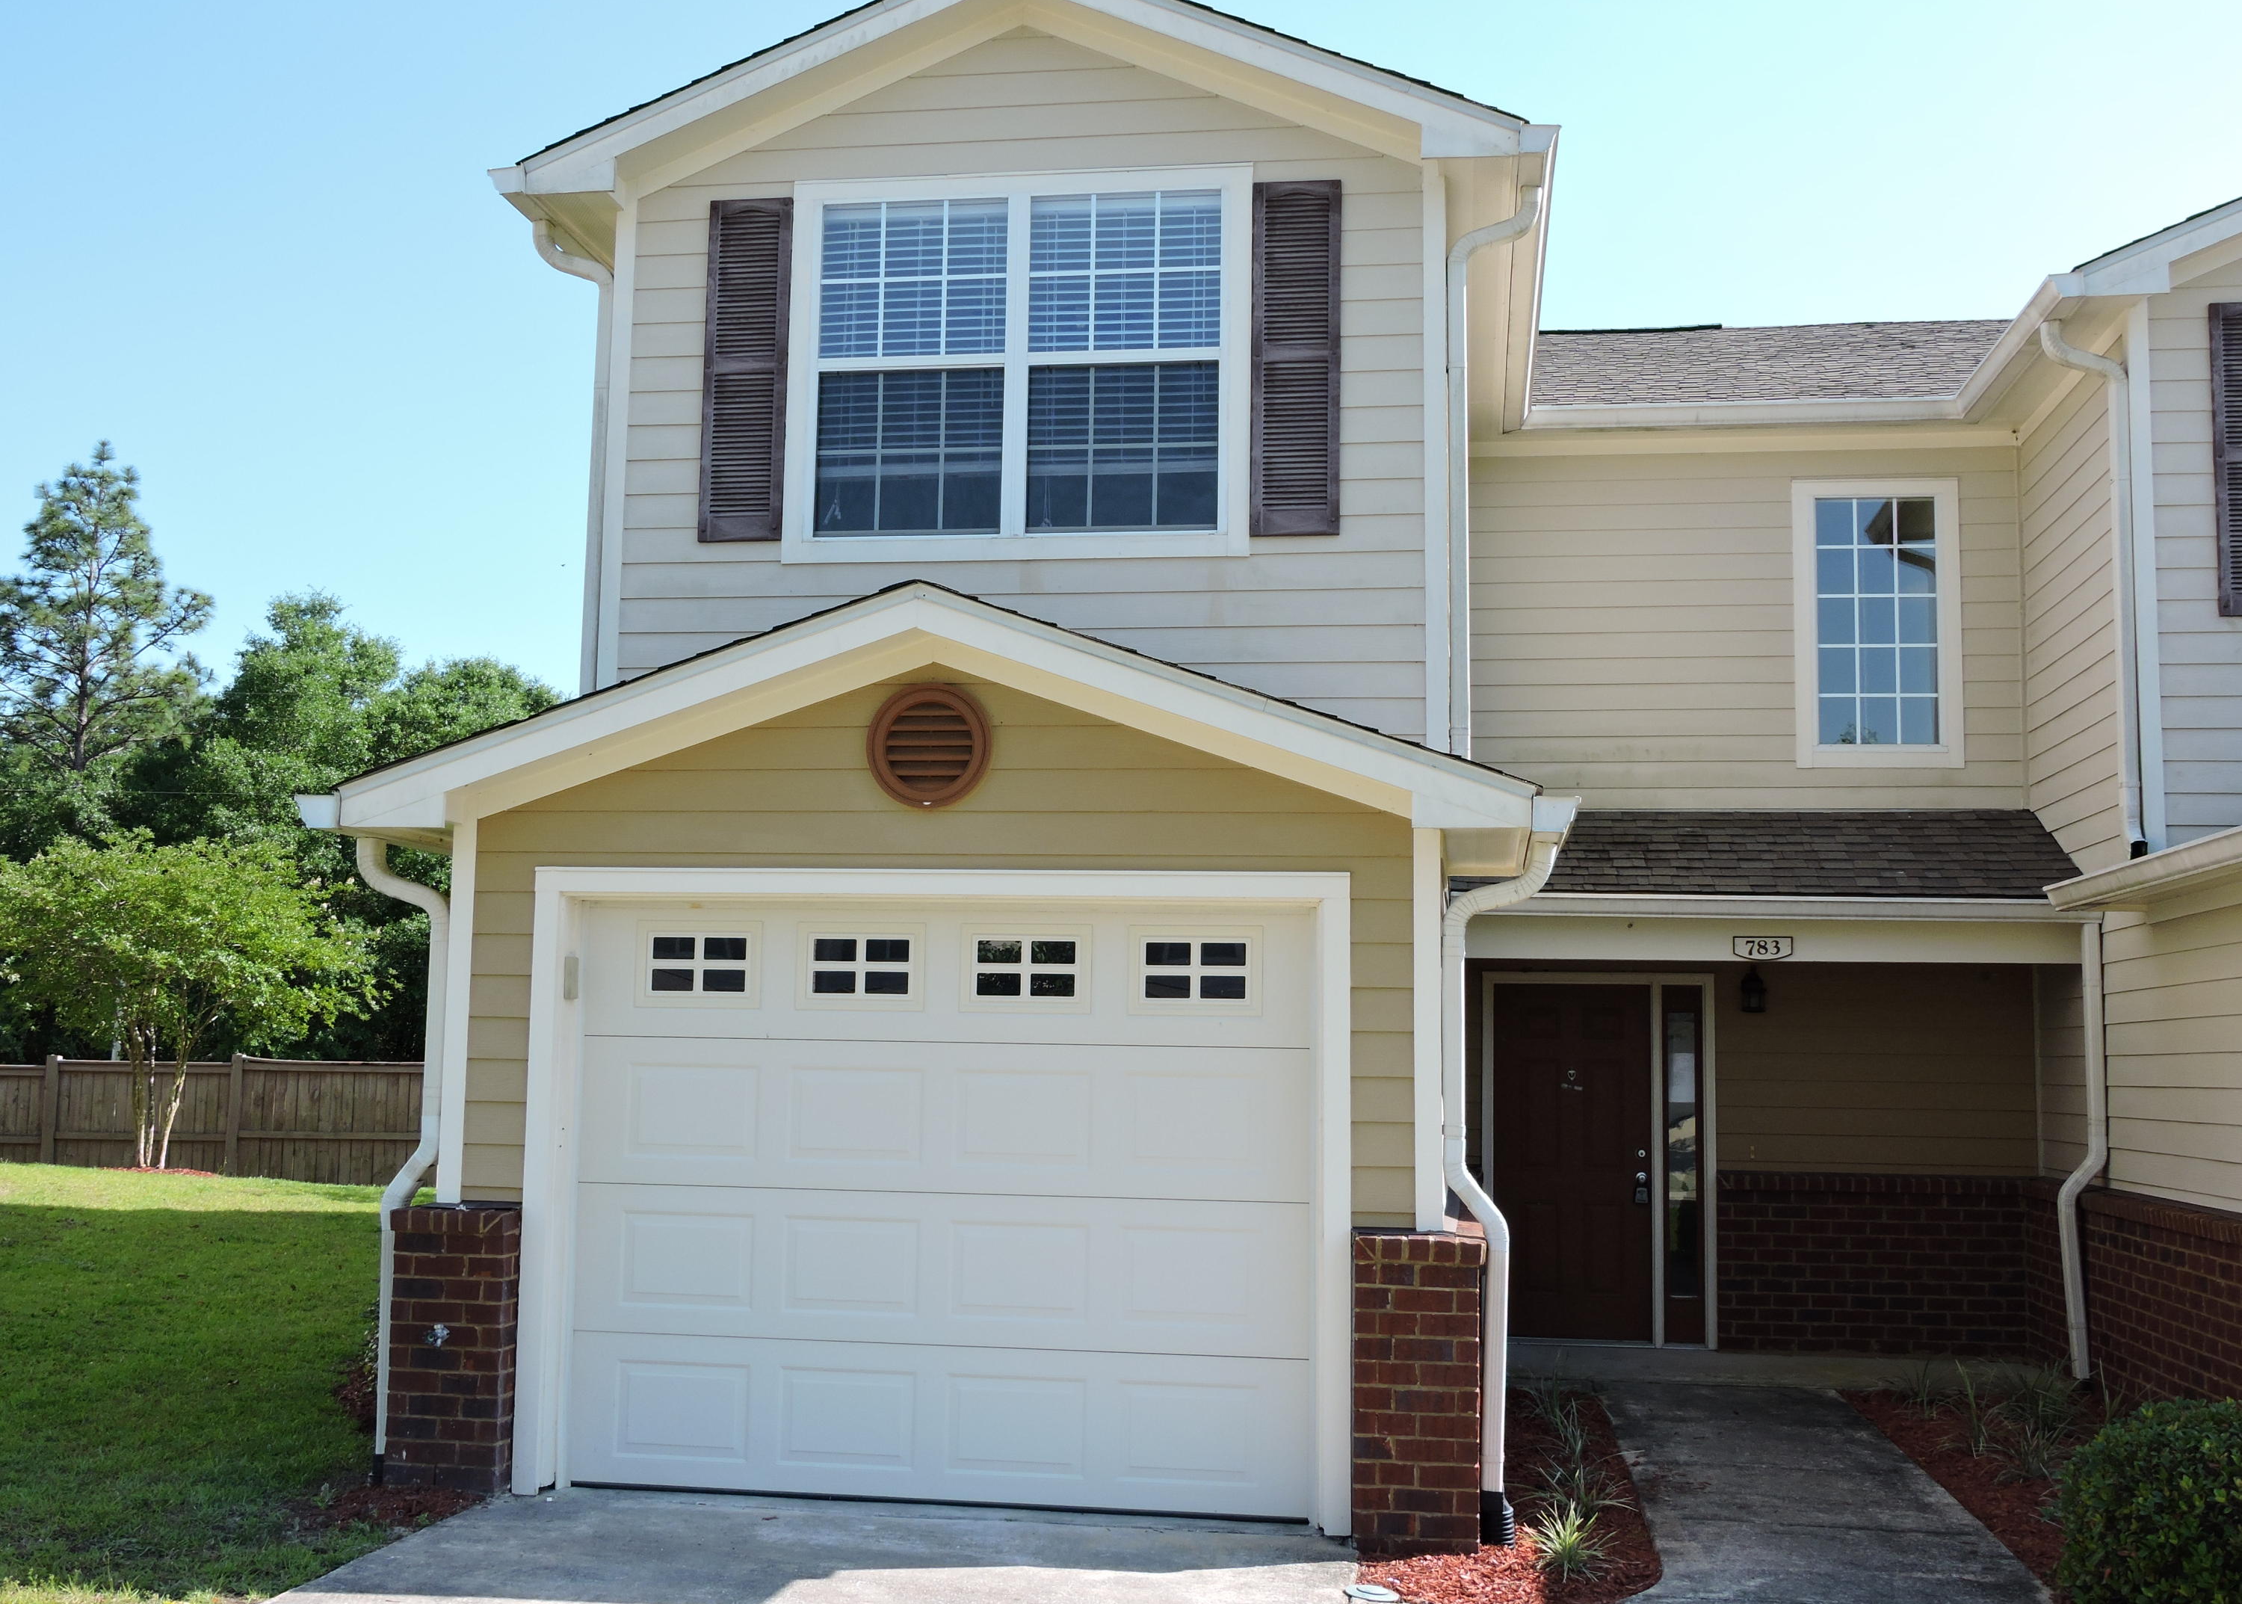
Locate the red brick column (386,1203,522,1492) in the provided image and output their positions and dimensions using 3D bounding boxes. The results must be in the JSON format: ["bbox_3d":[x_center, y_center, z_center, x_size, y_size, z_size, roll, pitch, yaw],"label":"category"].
[{"bbox_3d":[-2.374,1.979,8.246,0.444,1.003,0.383,0,-7,8],"label":"red brick column"}]

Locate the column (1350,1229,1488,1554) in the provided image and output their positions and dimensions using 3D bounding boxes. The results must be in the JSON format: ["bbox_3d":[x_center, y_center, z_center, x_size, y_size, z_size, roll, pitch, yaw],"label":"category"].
[{"bbox_3d":[1.025,1.996,7.748,0.428,1.048,0.383,0,-7,8],"label":"column"}]

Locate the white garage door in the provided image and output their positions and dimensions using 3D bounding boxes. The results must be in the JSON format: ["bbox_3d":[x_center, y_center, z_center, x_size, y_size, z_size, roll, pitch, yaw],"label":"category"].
[{"bbox_3d":[-0.664,1.444,8.224,2.747,2.132,0.060,0,-7,8],"label":"white garage door"}]

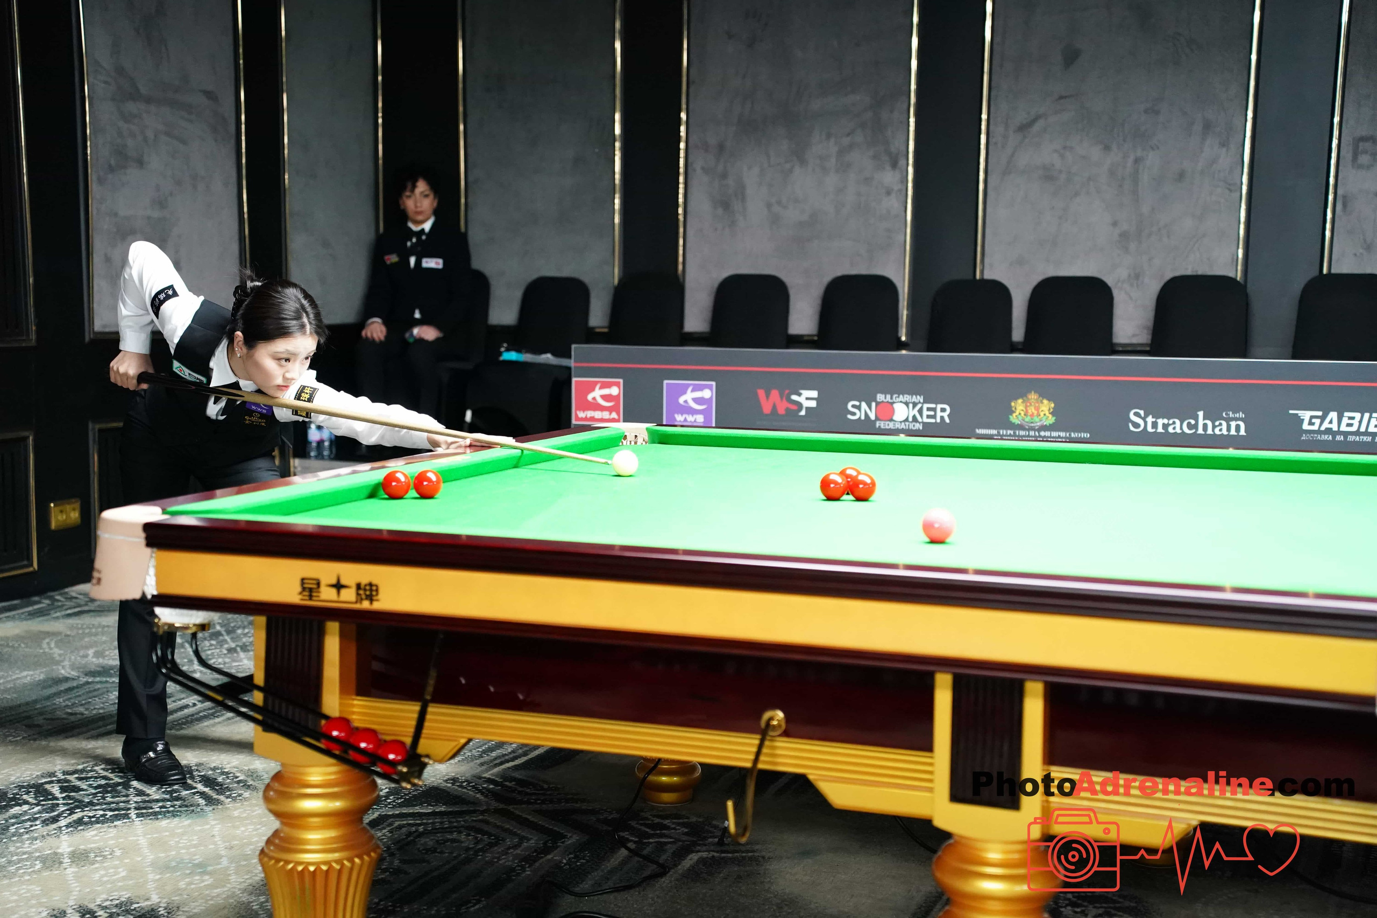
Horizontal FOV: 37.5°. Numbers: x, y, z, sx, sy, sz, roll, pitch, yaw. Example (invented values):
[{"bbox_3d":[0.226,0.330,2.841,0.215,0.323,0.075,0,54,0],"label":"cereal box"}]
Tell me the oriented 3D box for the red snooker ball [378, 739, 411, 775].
[{"bbox_3d":[-0.440,0.446,3.030,0.052,0.052,0.052,1,6,0],"label":"red snooker ball"}]

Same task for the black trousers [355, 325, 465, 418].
[{"bbox_3d":[-1.154,-0.277,8.350,0.450,0.580,0.600,2,6,9],"label":"black trousers"}]

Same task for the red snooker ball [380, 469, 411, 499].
[{"bbox_3d":[-0.533,0.047,3.700,0.052,0.052,0.052,1,6,0],"label":"red snooker ball"}]

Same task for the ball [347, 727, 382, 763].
[{"bbox_3d":[-0.485,0.432,3.050,0.052,0.052,0.052,1,6,0],"label":"ball"}]

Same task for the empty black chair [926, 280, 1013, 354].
[{"bbox_3d":[1.052,-0.249,7.940,0.430,0.900,0.520,3,6,20],"label":"empty black chair"}]

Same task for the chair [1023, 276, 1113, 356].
[{"bbox_3d":[1.406,-0.242,7.740,0.430,0.900,0.520,3,6,20],"label":"chair"}]

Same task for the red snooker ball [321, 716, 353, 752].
[{"bbox_3d":[-0.531,0.417,3.070,0.052,0.052,0.052,1,6,0],"label":"red snooker ball"}]

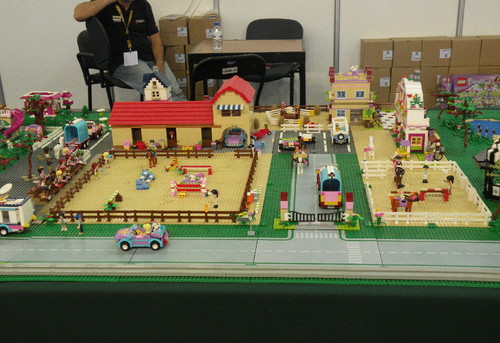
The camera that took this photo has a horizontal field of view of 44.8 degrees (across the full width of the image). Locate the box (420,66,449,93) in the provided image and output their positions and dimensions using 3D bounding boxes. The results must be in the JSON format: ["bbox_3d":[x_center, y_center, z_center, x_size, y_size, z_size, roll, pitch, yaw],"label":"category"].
[{"bbox_3d":[1.486,-0.766,4.966,0.225,0.209,0.190,0,20,5],"label":"box"}]

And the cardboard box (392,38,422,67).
[{"bbox_3d":[1.264,-0.966,4.933,0.228,0.209,0.185,0,20,5],"label":"cardboard box"}]

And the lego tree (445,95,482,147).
[{"bbox_3d":[0.651,-0.147,1.853,0.100,0.150,0.095,0,20,5],"label":"lego tree"}]

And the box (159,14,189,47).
[{"bbox_3d":[-0.604,-1.168,5.050,0.228,0.209,0.185,0,20,5],"label":"box"}]

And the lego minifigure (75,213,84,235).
[{"bbox_3d":[-0.387,0.118,1.371,0.020,0.048,0.018,-7,21,-13],"label":"lego minifigure"}]

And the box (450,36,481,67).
[{"bbox_3d":[1.710,-0.960,4.873,0.227,0.206,0.190,0,20,5],"label":"box"}]

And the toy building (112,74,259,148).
[{"bbox_3d":[-0.217,-0.197,1.998,0.462,0.201,0.172,0,20,5],"label":"toy building"}]

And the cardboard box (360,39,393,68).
[{"bbox_3d":[1.032,-0.961,4.936,0.224,0.206,0.190,0,20,5],"label":"cardboard box"}]

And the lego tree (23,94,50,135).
[{"bbox_3d":[-0.750,-0.202,2.144,0.088,0.142,0.080,0,20,5],"label":"lego tree"}]

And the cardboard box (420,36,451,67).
[{"bbox_3d":[1.491,-0.966,4.912,0.228,0.209,0.185,0,20,5],"label":"cardboard box"}]

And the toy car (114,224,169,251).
[{"bbox_3d":[-0.233,0.137,1.304,0.115,0.053,0.049,-1,20,3],"label":"toy car"}]

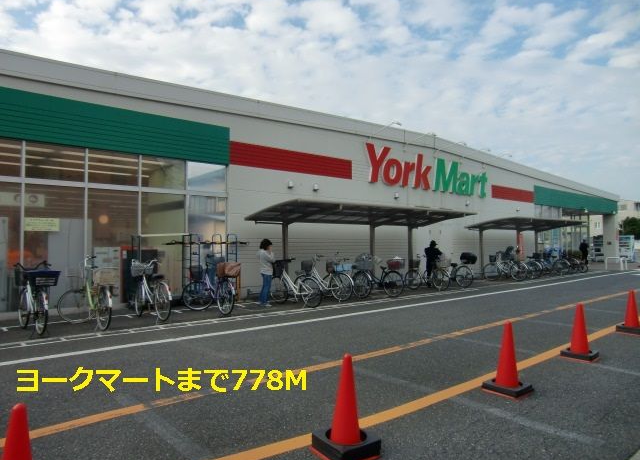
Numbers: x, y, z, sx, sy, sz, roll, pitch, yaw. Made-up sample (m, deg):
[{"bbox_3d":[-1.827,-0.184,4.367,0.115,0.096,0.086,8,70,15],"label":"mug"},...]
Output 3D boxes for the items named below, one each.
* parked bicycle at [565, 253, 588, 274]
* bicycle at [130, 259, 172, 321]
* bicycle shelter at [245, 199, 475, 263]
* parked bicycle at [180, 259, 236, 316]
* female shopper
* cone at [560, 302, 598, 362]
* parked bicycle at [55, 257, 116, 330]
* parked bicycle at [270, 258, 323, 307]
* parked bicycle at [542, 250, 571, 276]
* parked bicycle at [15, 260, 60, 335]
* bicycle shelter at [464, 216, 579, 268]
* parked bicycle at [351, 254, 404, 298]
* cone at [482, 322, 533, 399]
[{"bbox_3d":[11.950,1.510,20.900,0.570,1.010,1.700,1,-2,-41],"label":"parked bicycle"},{"bbox_3d":[-3.210,1.135,8.420,0.570,1.090,1.770,1,-2,-44],"label":"bicycle"},{"bbox_3d":[1.493,0.639,12.370,7.000,2.380,2.250,1,-2,-40],"label":"bicycle shelter"},{"bbox_3d":[-2.310,1.213,9.468,1.760,1.080,0.580,-1,-2,44],"label":"parked bicycle"},{"bbox_3d":[-1.270,0.995,10.350,0.380,1.570,0.450,0,-1,-7],"label":"female shopper"},{"bbox_3d":[3.386,1.307,5.778,0.375,0.700,0.375,-1,-2,45],"label":"cone"},{"bbox_3d":[-4.067,1.126,7.865,1.760,1.170,0.580,-1,-2,40],"label":"parked bicycle"},{"bbox_3d":[-0.612,1.240,10.467,1.800,1.080,0.580,-1,-2,40],"label":"parked bicycle"},{"bbox_3d":[10.200,1.450,19.600,0.570,1.060,1.760,1,-2,-42],"label":"parked bicycle"},{"bbox_3d":[-4.848,1.142,7.489,1.760,1.120,0.580,-1,-2,42],"label":"parked bicycle"},{"bbox_3d":[8.950,0.797,18.860,7.160,2.350,1.970,1,-2,-42],"label":"bicycle shelter"},{"bbox_3d":[1.600,1.265,12.000,0.580,1.080,1.770,1,-2,-44],"label":"parked bicycle"},{"bbox_3d":[1.903,1.273,4.488,0.375,0.700,0.375,1,-2,-42],"label":"cone"}]

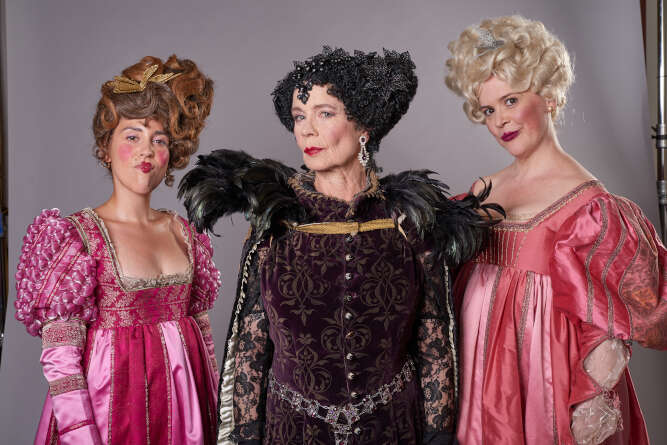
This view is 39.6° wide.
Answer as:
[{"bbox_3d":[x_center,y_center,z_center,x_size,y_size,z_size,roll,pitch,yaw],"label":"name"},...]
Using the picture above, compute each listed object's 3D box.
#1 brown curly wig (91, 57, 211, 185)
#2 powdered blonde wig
[{"bbox_3d":[-0.402,-0.231,2.080,0.240,0.275,0.260,5,1,-29],"label":"brown curly wig"},{"bbox_3d":[0.393,-0.347,2.090,0.250,0.250,0.265,-22,-4,38],"label":"powdered blonde wig"}]

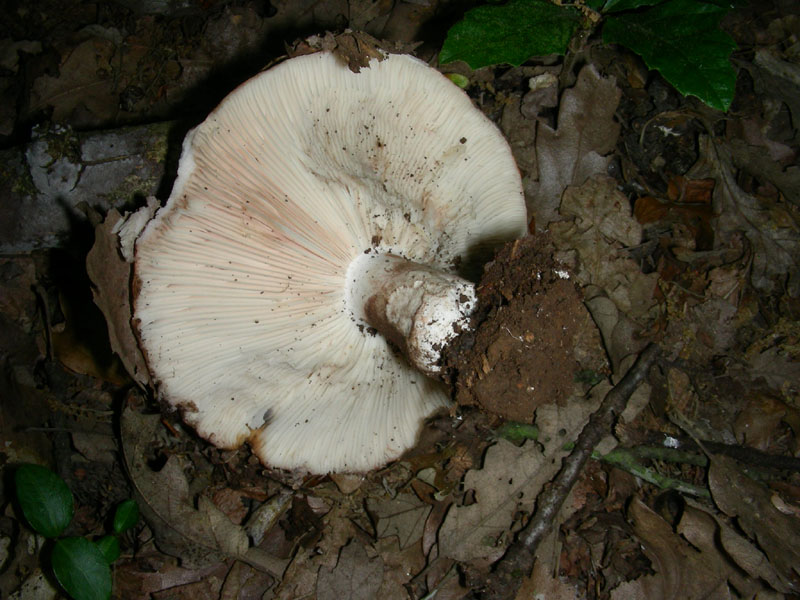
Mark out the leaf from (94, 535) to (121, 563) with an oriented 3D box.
[{"bbox_3d":[-0.118,0.099,0.352,0.012,0.006,0.012,20,66,9],"label":"leaf"}]

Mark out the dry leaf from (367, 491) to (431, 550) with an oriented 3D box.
[{"bbox_3d":[0.002,0.093,0.373,0.028,0.008,0.025,-14,65,-7],"label":"dry leaf"}]

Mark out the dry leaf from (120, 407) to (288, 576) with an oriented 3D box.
[{"bbox_3d":[-0.091,0.085,0.372,0.105,0.016,0.039,40,70,18],"label":"dry leaf"}]

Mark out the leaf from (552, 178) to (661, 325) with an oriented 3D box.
[{"bbox_3d":[0.099,-0.025,0.428,0.045,0.012,0.083,-7,64,-4],"label":"leaf"}]

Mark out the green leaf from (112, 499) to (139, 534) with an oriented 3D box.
[{"bbox_3d":[-0.112,0.087,0.355,0.010,0.006,0.015,18,65,8],"label":"green leaf"}]

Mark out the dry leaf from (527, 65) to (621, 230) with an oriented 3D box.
[{"bbox_3d":[0.087,-0.080,0.453,0.043,0.014,0.111,16,65,8],"label":"dry leaf"}]

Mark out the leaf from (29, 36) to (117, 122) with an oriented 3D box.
[{"bbox_3d":[-0.172,-0.115,0.472,0.058,0.012,0.059,-28,67,-13],"label":"leaf"}]

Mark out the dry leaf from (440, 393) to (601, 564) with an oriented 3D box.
[{"bbox_3d":[0.055,0.076,0.379,0.102,0.012,0.041,-41,71,-18],"label":"dry leaf"}]

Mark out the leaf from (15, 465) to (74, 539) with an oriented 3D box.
[{"bbox_3d":[-0.145,0.080,0.358,0.020,0.008,0.036,-31,68,-14],"label":"leaf"}]

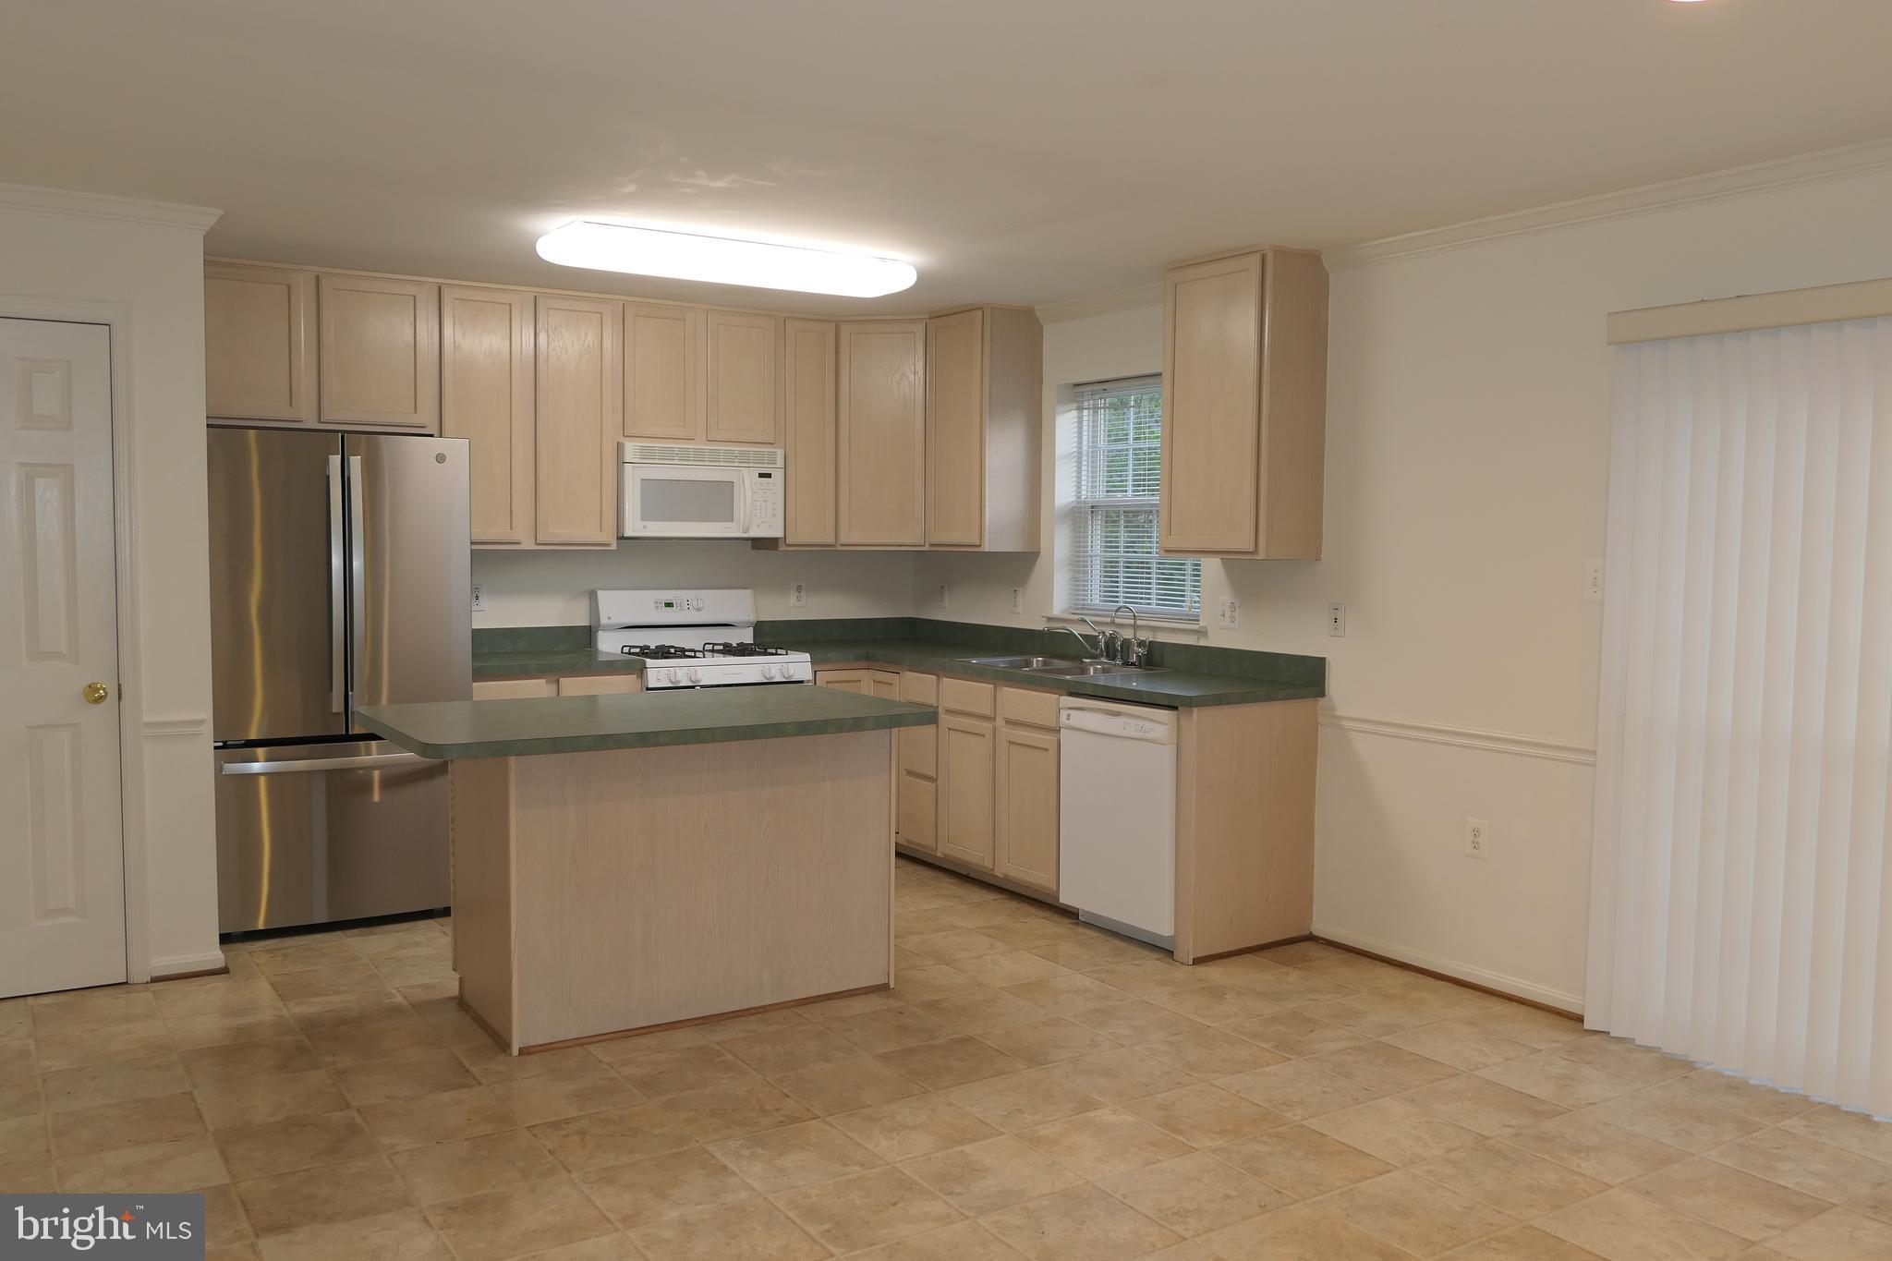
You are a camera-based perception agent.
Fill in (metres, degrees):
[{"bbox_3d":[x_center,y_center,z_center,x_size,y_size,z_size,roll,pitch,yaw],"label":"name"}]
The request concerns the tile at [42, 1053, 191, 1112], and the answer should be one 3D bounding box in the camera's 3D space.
[{"bbox_3d":[-2.136,1.170,3.791,0.320,0.010,0.320,-2,4,-33],"label":"tile"}]

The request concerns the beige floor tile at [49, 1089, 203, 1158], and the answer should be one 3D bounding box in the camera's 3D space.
[{"bbox_3d":[-1.962,1.188,3.528,0.320,0.010,0.320,-2,4,-33],"label":"beige floor tile"}]

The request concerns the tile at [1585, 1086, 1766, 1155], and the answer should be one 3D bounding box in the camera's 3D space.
[{"bbox_3d":[1.828,1.226,3.689,0.310,0.012,0.310,-2,4,-34],"label":"tile"}]

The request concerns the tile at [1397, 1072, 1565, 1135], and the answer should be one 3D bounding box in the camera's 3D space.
[{"bbox_3d":[1.333,1.188,3.678,0.308,0.010,0.308,-2,4,-33],"label":"tile"}]

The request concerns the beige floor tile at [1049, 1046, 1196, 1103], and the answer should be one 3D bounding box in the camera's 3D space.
[{"bbox_3d":[0.464,1.190,3.922,0.317,0.010,0.314,-2,4,-33],"label":"beige floor tile"}]

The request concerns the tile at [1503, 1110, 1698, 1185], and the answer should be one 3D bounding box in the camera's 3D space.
[{"bbox_3d":[1.541,1.229,3.487,0.320,0.010,0.320,-2,4,-33],"label":"tile"}]

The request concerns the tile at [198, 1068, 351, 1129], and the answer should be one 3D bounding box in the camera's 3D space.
[{"bbox_3d":[-1.689,1.181,3.693,0.320,0.010,0.320,-2,4,-33],"label":"tile"}]

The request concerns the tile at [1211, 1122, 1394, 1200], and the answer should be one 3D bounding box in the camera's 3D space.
[{"bbox_3d":[0.830,1.232,3.434,0.310,0.012,0.310,-2,4,-34],"label":"tile"}]

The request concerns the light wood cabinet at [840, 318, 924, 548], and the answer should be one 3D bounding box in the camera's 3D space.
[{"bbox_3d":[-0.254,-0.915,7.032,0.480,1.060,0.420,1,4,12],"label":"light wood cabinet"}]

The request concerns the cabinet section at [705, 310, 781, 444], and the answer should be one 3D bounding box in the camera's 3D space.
[{"bbox_3d":[-0.988,-1.117,6.670,0.367,0.595,0.322,-2,4,-33],"label":"cabinet section"}]

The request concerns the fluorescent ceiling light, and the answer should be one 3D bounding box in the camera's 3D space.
[{"bbox_3d":[-0.738,-1.303,5.220,1.360,0.090,0.310,-2,4,-33],"label":"fluorescent ceiling light"}]

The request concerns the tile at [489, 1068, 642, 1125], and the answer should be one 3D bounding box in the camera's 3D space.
[{"bbox_3d":[-0.949,1.165,3.704,0.308,0.010,0.308,-2,4,-33],"label":"tile"}]

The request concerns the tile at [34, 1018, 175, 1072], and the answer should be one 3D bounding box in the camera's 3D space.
[{"bbox_3d":[-2.305,1.135,4.029,0.305,0.010,0.305,-1,4,-33],"label":"tile"}]

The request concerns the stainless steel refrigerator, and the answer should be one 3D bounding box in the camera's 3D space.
[{"bbox_3d":[-2.322,0.167,5.491,0.880,1.761,0.880,-1,4,-33],"label":"stainless steel refrigerator"}]

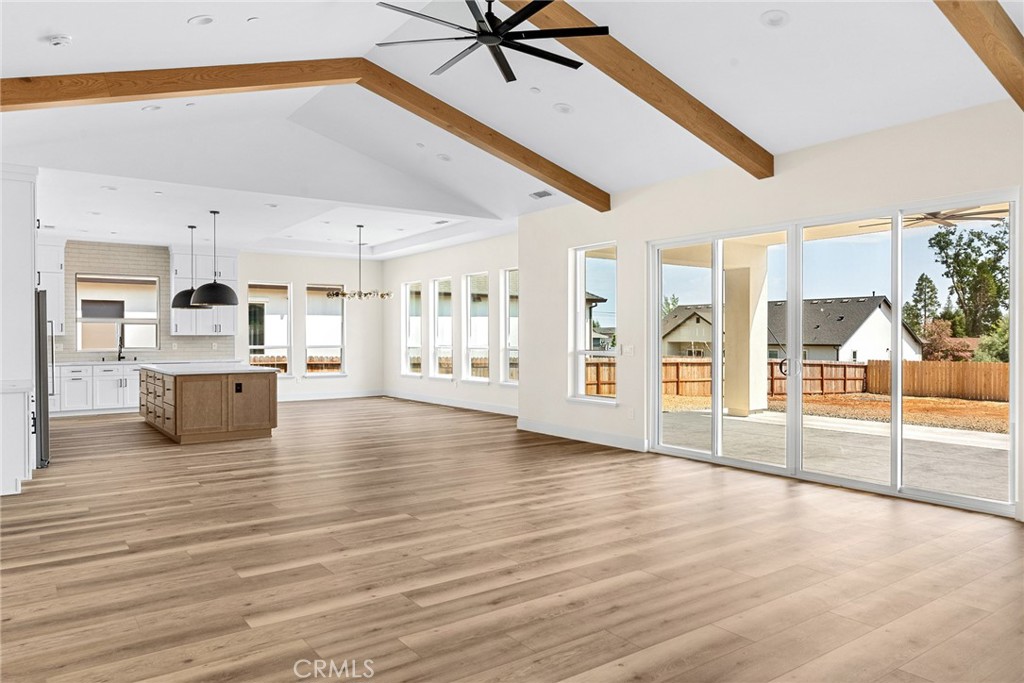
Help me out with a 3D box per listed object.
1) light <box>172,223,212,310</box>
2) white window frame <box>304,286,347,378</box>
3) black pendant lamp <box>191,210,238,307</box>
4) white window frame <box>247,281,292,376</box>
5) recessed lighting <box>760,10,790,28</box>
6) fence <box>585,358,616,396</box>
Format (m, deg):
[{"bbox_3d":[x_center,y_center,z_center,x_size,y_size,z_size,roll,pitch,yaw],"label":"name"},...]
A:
[{"bbox_3d":[-4.898,-1.142,10.464,0.575,1.225,0.575,-1,1,-36],"label":"light"},{"bbox_3d":[-4.025,-0.239,14.688,0.913,1.978,0.120,-1,1,-36],"label":"white window frame"},{"bbox_3d":[-4.005,-1.133,9.195,0.580,1.221,0.580,-1,1,-36],"label":"black pendant lamp"},{"bbox_3d":[-4.965,-0.236,13.995,0.913,1.964,0.120,-1,1,-36],"label":"white window frame"},{"bbox_3d":[1.821,-2.228,4.715,0.195,0.030,0.195,18,-10,-35],"label":"recessed lighting"},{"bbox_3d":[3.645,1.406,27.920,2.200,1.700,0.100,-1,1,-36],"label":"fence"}]

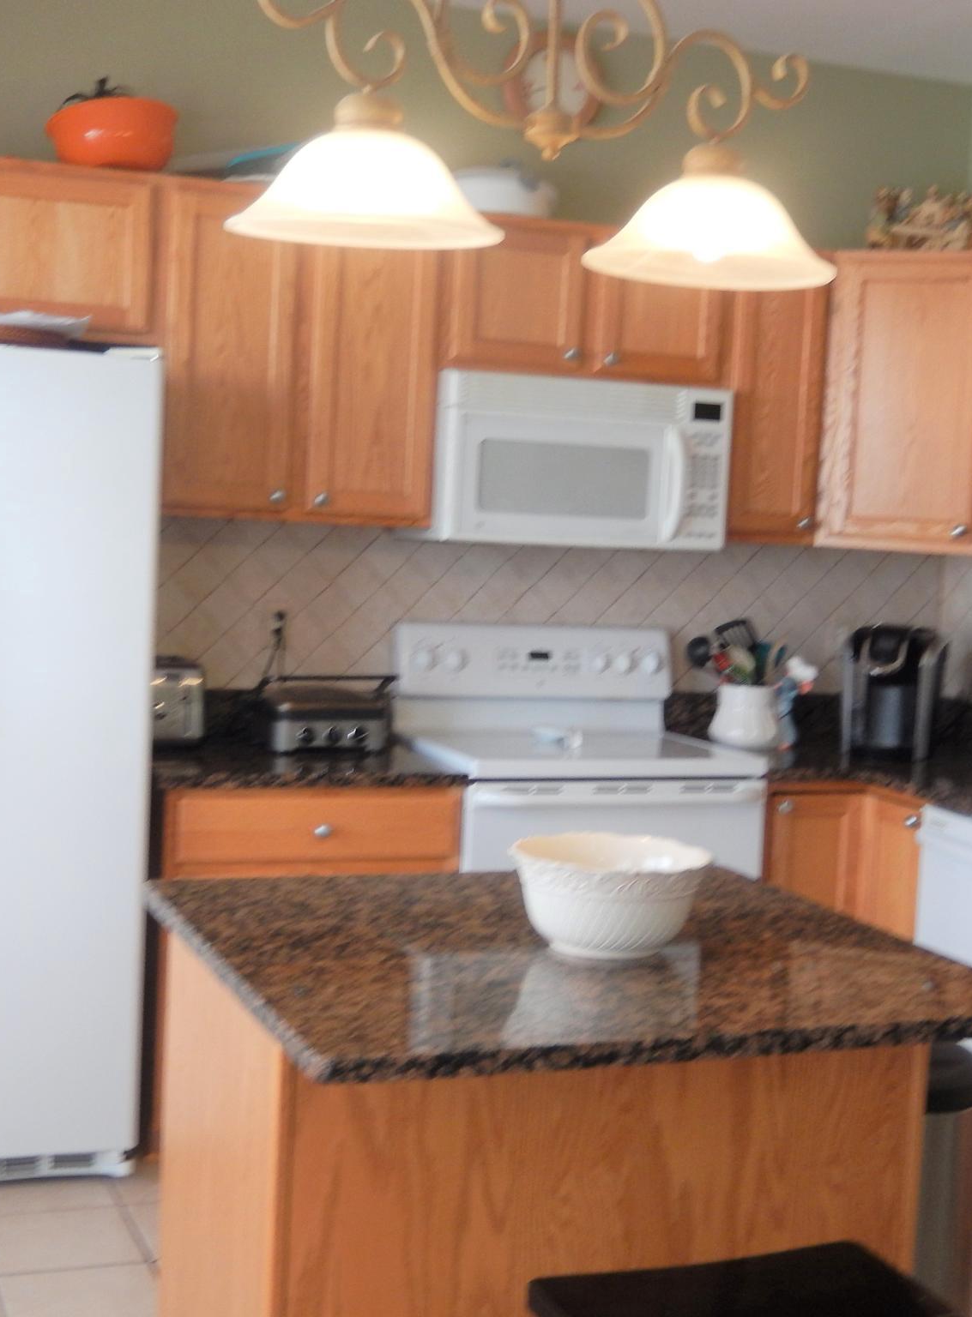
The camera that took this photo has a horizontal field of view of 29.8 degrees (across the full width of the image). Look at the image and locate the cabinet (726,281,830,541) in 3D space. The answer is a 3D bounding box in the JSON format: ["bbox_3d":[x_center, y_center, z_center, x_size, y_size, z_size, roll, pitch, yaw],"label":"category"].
[{"bbox_3d":[0.690,-0.685,4.813,0.292,0.753,0.319,1,5,-22],"label":"cabinet"}]

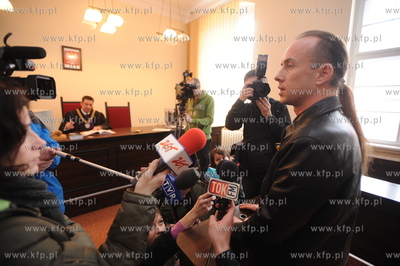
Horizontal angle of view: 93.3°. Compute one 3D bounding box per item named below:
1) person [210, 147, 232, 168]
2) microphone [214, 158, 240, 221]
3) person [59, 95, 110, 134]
[{"bbox_3d":[0.198,0.642,1.878,0.500,1.000,0.650,-1,9,-12],"label":"person"},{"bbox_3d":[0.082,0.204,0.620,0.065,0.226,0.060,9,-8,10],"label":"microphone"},{"bbox_3d":[-1.790,0.070,3.021,0.680,1.300,0.750,-6,11,-35],"label":"person"}]

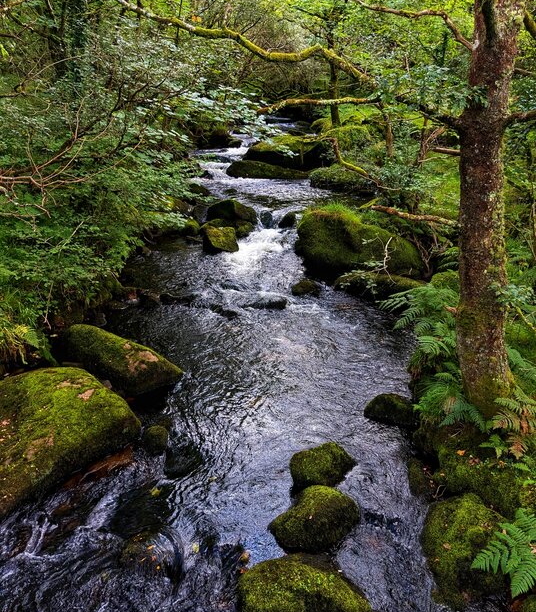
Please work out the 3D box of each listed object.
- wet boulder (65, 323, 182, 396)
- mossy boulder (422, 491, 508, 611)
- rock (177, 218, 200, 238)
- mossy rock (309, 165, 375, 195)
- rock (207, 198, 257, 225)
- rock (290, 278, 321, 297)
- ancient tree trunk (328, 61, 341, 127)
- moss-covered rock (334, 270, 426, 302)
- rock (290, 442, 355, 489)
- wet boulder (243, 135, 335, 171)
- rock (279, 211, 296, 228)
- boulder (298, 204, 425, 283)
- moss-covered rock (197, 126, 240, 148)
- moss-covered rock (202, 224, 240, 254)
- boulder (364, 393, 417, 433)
[{"bbox_3d":[-1.644,0.539,6.176,1.485,0.515,0.817,12,25,28],"label":"wet boulder"},{"bbox_3d":[1.310,1.542,3.695,0.496,0.572,0.571,0,22,0],"label":"mossy boulder"},{"bbox_3d":[-1.754,-1.725,12.255,0.515,0.429,0.438,0,21,0],"label":"rock"},{"bbox_3d":[1.774,-3.042,13.217,1.507,0.639,1.055,0,22,0],"label":"mossy rock"},{"bbox_3d":[-0.731,-1.874,11.113,0.999,0.550,0.799,0,22,0],"label":"rock"},{"bbox_3d":[0.617,-0.313,9.151,0.491,0.287,0.393,0,21,0],"label":"rock"},{"bbox_3d":[2.065,-6.568,17.300,0.300,1.950,0.300,0,22,0],"label":"ancient tree trunk"},{"bbox_3d":[1.835,-0.350,9.174,1.456,0.355,0.728,4,21,11],"label":"moss-covered rock"},{"bbox_3d":[0.474,1.358,4.836,0.552,0.304,0.414,0,21,0],"label":"rock"},{"bbox_3d":[0.683,-4.874,17.805,2.873,1.079,2.155,0,21,0],"label":"wet boulder"},{"bbox_3d":[0.386,-1.722,10.977,0.355,0.268,0.355,0,22,0],"label":"rock"},{"bbox_3d":[1.554,-1.143,9.335,2.128,1.026,1.490,0,22,0],"label":"boulder"},{"bbox_3d":[-1.905,-6.499,21.420,1.677,0.831,1.426,0,21,0],"label":"moss-covered rock"},{"bbox_3d":[-0.974,-1.362,11.382,0.730,0.542,0.620,0,21,0],"label":"moss-covered rock"},{"bbox_3d":[1.204,1.005,5.448,0.492,0.255,0.394,0,22,0],"label":"boulder"}]

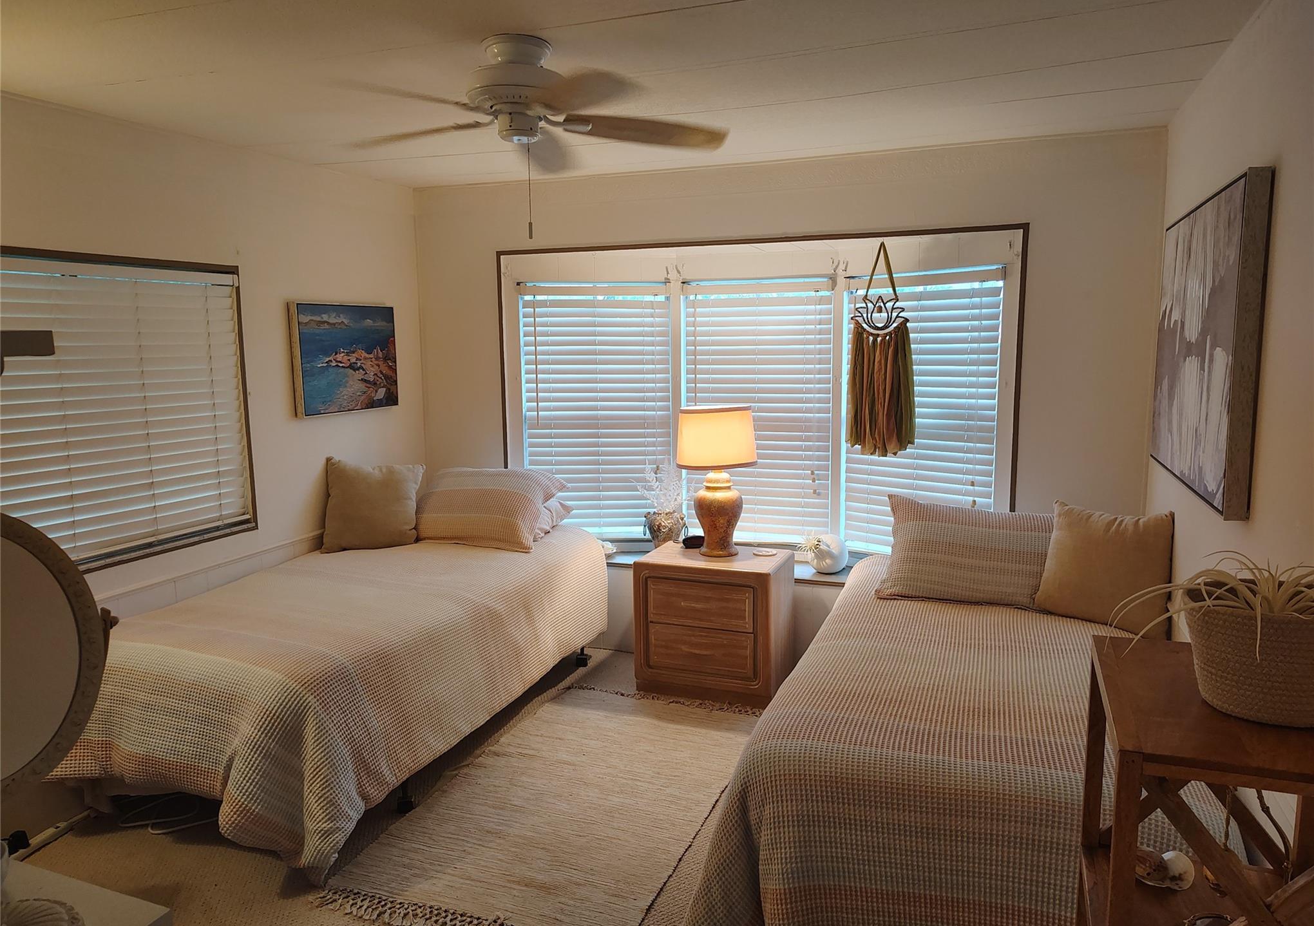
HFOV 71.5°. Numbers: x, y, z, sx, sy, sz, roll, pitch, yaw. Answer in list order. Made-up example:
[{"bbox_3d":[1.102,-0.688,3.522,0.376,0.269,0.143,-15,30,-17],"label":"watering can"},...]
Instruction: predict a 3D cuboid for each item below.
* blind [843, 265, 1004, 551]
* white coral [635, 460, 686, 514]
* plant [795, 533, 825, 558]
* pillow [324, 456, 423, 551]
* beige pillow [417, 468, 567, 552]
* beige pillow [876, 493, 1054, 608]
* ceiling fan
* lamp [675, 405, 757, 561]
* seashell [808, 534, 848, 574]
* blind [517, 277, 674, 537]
[{"bbox_3d":[1.138,-0.191,4.014,0.750,1.276,0.060,7,11,43],"label":"blind"},{"bbox_3d":[0.023,0.123,4.455,0.245,0.260,0.200,-1,8,0],"label":"white coral"},{"bbox_3d":[0.704,0.381,4.202,0.137,0.113,0.120,1,8,10],"label":"plant"},{"bbox_3d":[-1.285,0.197,4.114,0.430,0.425,0.140,-3,-9,-18],"label":"pillow"},{"bbox_3d":[-0.766,0.201,4.214,0.630,0.165,0.450,3,50,23],"label":"beige pillow"},{"bbox_3d":[1.142,0.320,3.303,0.640,0.165,0.440,2,48,20],"label":"beige pillow"},{"bbox_3d":[-0.350,-0.951,2.366,1.080,0.255,1.080,2,8,21],"label":"ceiling fan"},{"bbox_3d":[0.270,0.078,4.010,0.360,0.650,0.360,-1,8,0],"label":"lamp"},{"bbox_3d":[0.796,0.421,4.236,0.180,0.172,0.165,0,8,4],"label":"seashell"},{"bbox_3d":[-0.295,-0.247,4.574,0.752,1.290,0.060,-1,8,-1],"label":"blind"}]

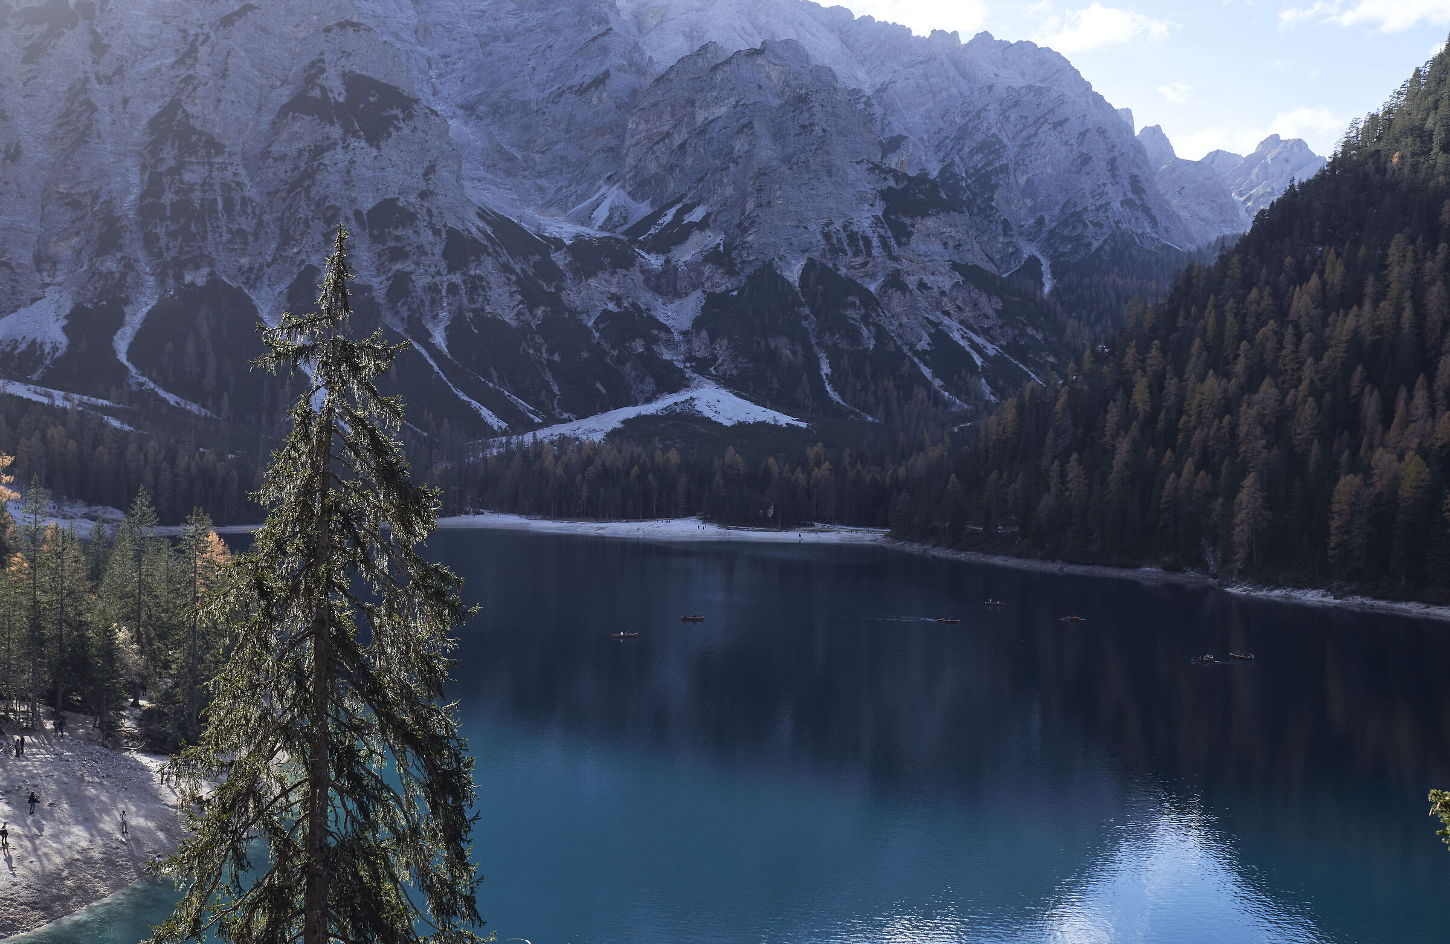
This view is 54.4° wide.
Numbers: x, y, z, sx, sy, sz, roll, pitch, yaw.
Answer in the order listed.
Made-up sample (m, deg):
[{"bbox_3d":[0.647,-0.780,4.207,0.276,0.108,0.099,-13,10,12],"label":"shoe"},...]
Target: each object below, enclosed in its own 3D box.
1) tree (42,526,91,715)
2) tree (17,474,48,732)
[{"bbox_3d":[-67.821,15.387,145.000,4.800,20.100,4.800,1,1,0],"label":"tree"},{"bbox_3d":[-69.293,13.036,141.000,2.900,24.900,2.900,1,1,0],"label":"tree"}]

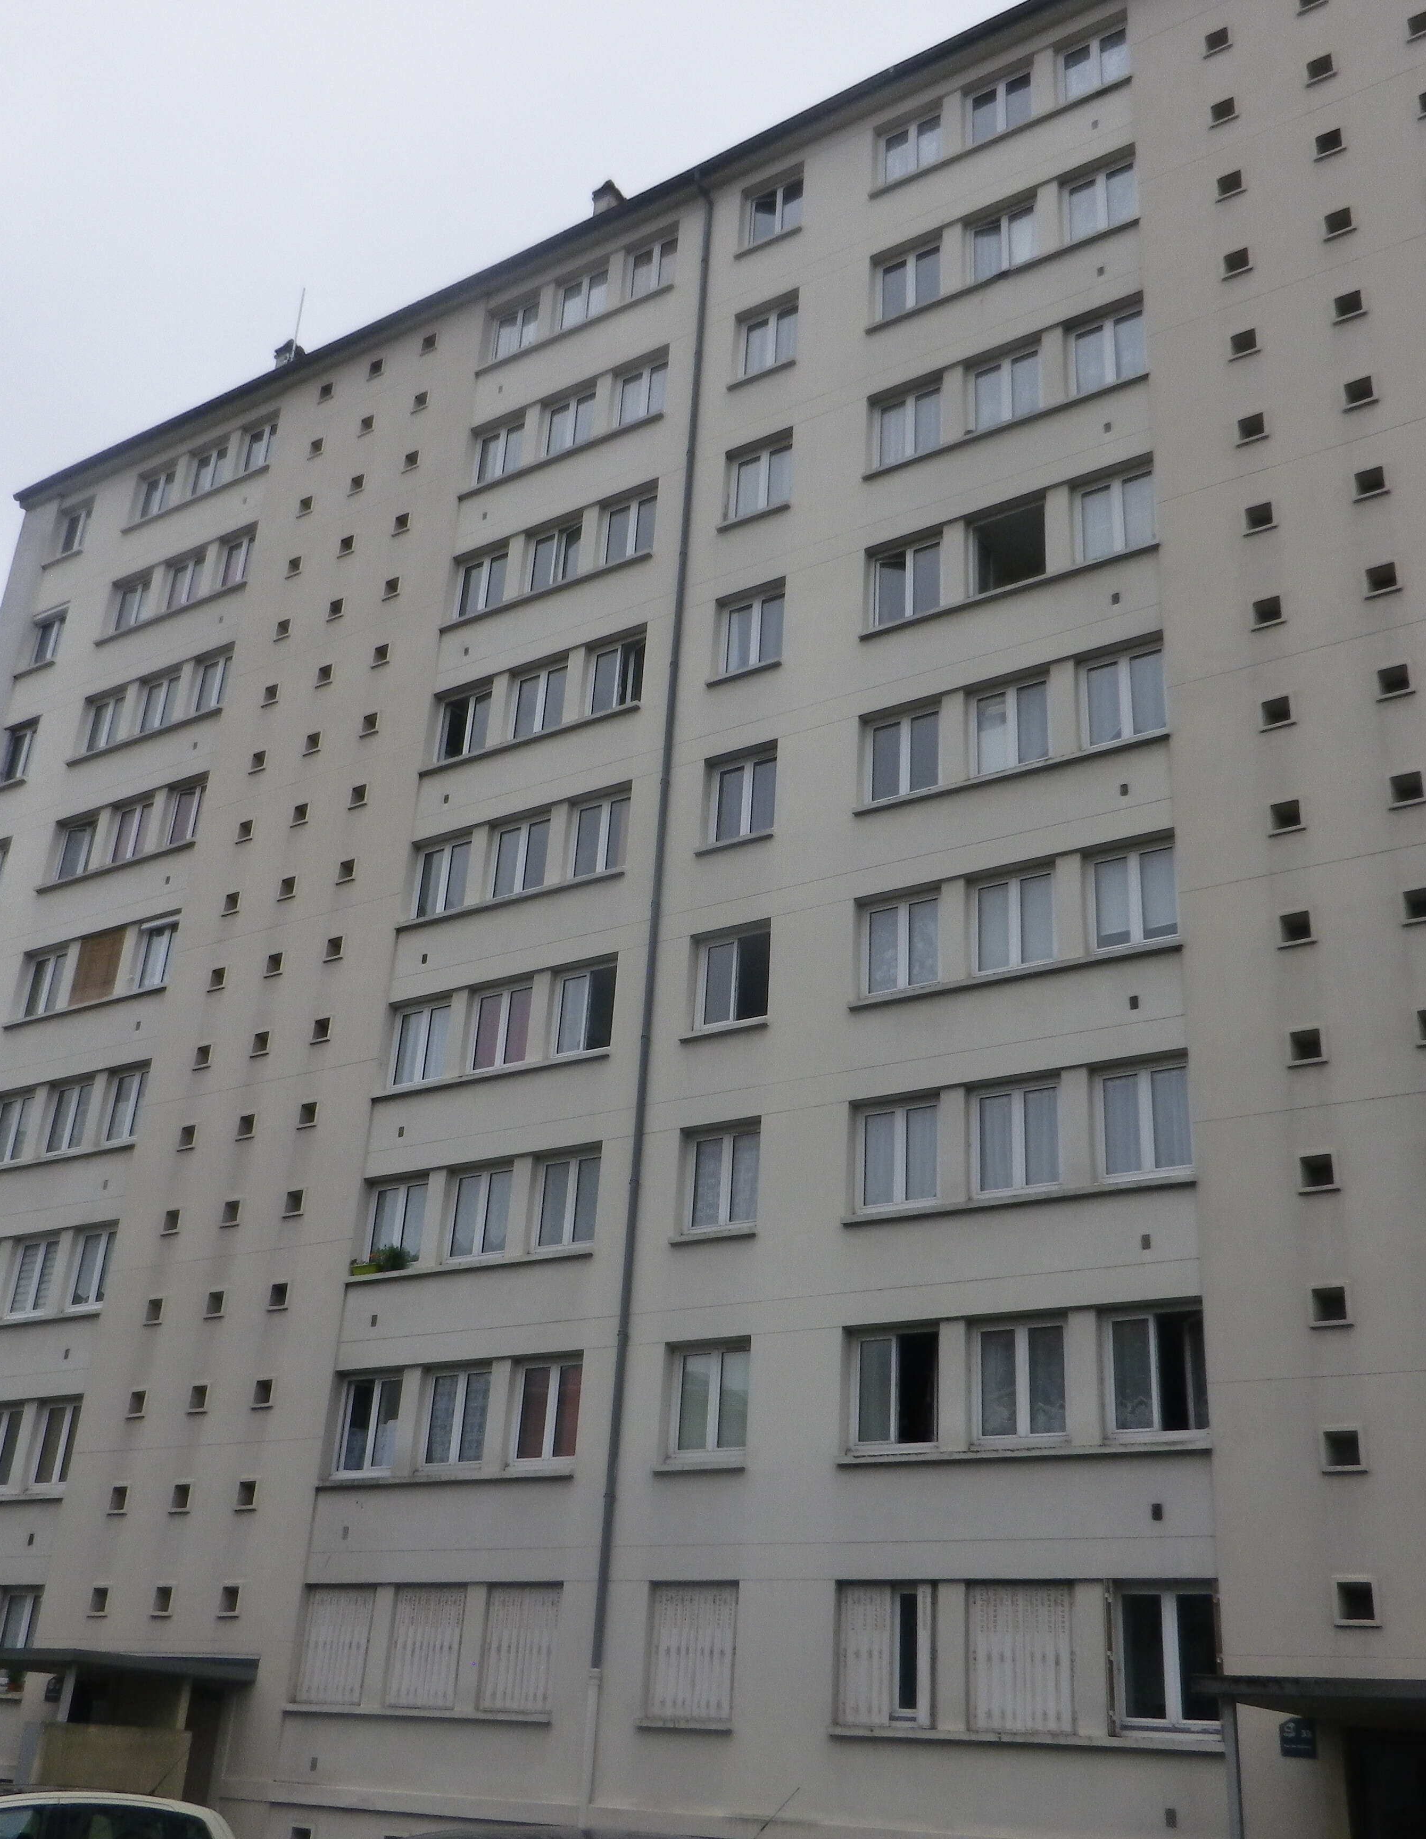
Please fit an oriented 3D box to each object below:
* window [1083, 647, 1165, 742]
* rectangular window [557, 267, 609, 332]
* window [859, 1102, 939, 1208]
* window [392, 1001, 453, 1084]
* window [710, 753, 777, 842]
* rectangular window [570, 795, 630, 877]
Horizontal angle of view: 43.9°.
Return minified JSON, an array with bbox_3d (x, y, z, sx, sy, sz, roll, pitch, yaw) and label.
[{"bbox_3d":[5.027,-2.702,21.569,1.108,1.289,0.140,-13,-30,31],"label":"window"},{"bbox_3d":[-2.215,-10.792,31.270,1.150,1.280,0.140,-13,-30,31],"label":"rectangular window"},{"bbox_3d":[2.214,2.780,20.737,1.130,1.320,0.120,-13,-30,31],"label":"window"},{"bbox_3d":[-4.243,1.855,26.010,1.130,1.320,0.120,-13,-30,31],"label":"window"},{"bbox_3d":[0.470,-1.635,24.299,1.130,1.320,0.120,-13,-30,31],"label":"window"},{"bbox_3d":[-1.551,-1.171,25.563,1.130,1.320,0.120,-13,-30,31],"label":"rectangular window"}]

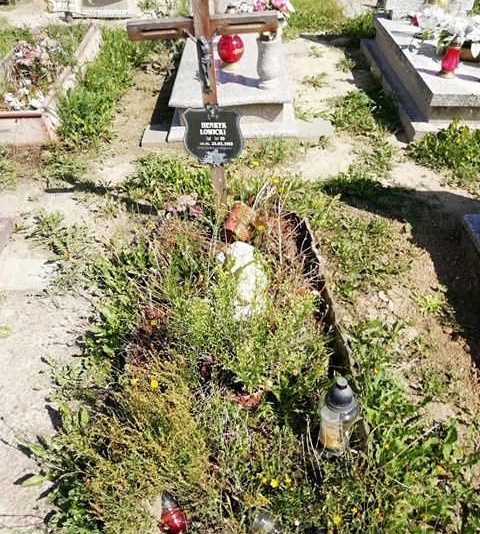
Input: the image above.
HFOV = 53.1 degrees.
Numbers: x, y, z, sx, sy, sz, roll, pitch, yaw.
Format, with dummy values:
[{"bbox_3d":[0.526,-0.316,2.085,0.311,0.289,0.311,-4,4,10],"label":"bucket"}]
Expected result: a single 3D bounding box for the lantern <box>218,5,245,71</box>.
[{"bbox_3d":[-0.061,-1.551,3.295,0.163,0.370,0.163,-1,42,2],"label":"lantern"}]

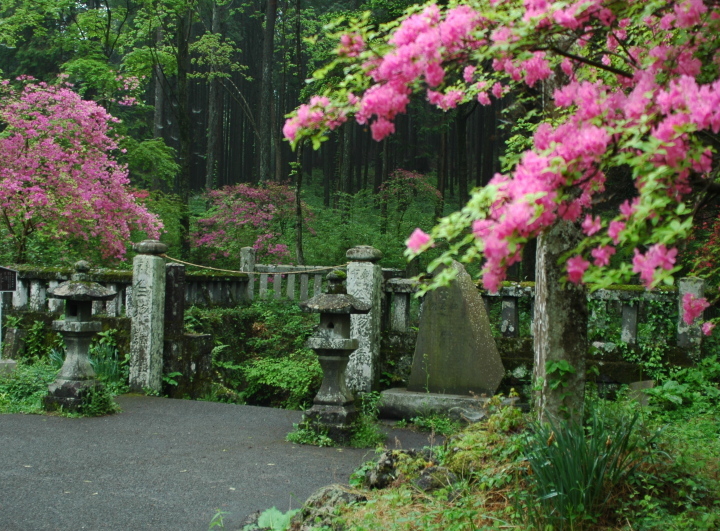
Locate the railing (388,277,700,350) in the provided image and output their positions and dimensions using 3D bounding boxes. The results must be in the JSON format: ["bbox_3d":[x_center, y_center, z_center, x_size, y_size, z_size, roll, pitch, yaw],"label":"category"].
[{"bbox_3d":[1.731,0.466,9.790,3.200,0.590,0.240,1,0,25],"label":"railing"}]

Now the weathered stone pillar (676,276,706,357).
[{"bbox_3d":[3.219,0.509,9.050,0.210,0.770,0.210,1,0,25],"label":"weathered stone pillar"}]

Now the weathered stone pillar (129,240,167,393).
[{"bbox_3d":[-2.568,0.607,11.280,0.380,1.820,0.380,1,0,25],"label":"weathered stone pillar"}]

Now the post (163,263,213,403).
[{"bbox_3d":[-2.200,0.800,11.750,0.340,1.650,0.480,1,0,25],"label":"post"}]

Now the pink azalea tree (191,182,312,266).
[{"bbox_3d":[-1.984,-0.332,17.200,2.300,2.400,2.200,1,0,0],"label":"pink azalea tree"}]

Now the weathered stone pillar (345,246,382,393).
[{"bbox_3d":[0.028,0.653,10.250,0.370,1.740,0.370,1,0,25],"label":"weathered stone pillar"}]

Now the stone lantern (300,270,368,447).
[{"bbox_3d":[-0.224,0.803,8.520,0.490,1.530,0.490,1,0,25],"label":"stone lantern"}]

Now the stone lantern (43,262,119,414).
[{"bbox_3d":[-2.980,0.728,9.920,0.500,1.540,0.500,1,0,25],"label":"stone lantern"}]

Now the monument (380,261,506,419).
[{"bbox_3d":[0.960,0.770,9.630,1.330,1.650,0.530,1,0,17],"label":"monument"}]

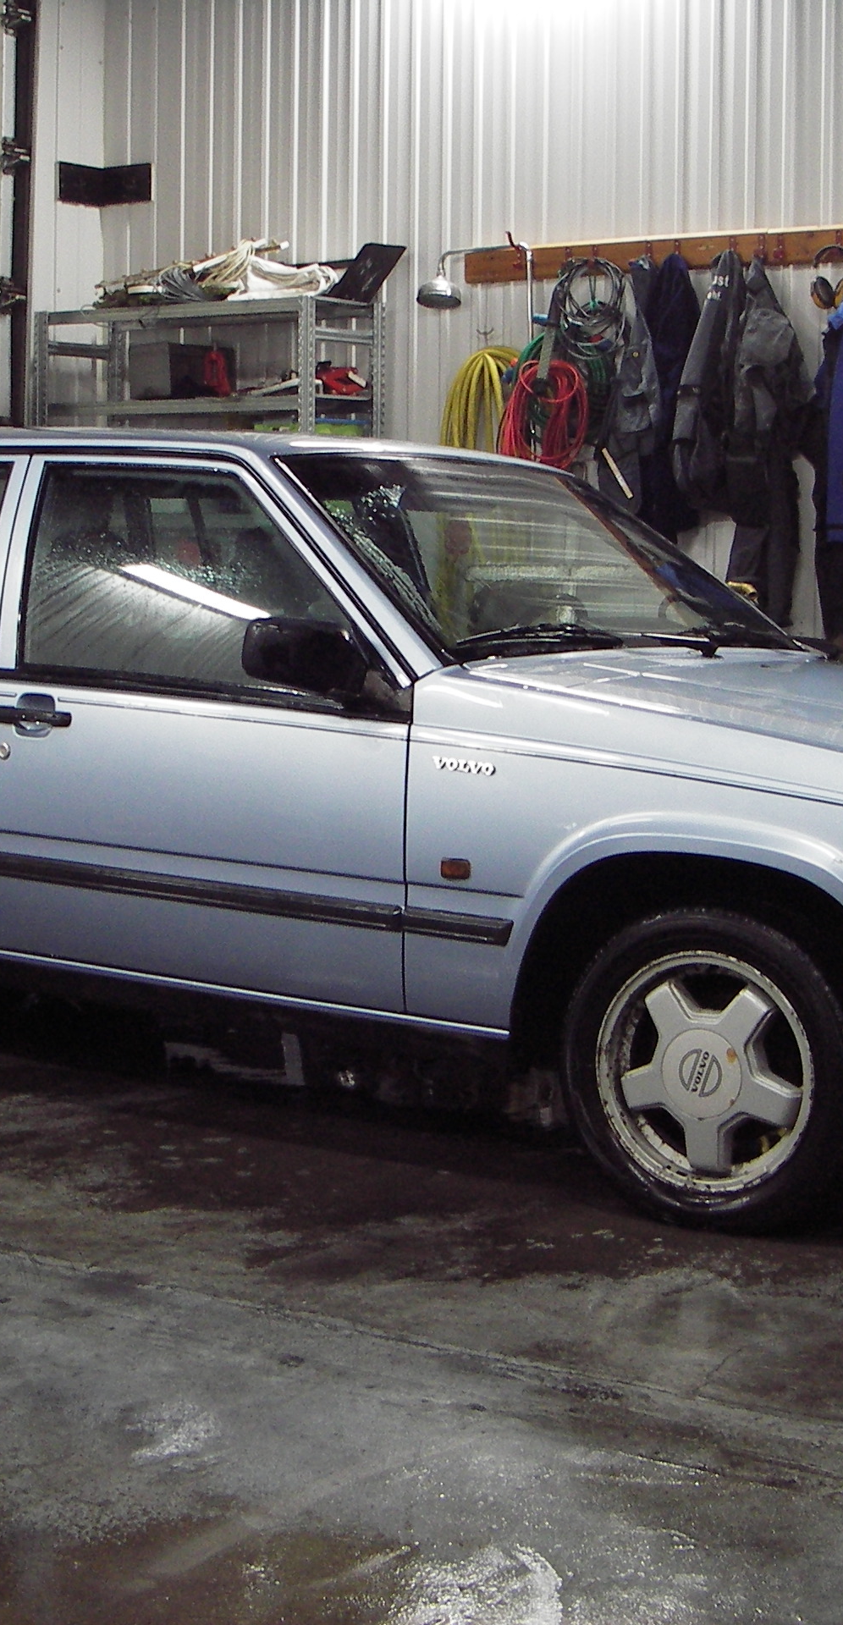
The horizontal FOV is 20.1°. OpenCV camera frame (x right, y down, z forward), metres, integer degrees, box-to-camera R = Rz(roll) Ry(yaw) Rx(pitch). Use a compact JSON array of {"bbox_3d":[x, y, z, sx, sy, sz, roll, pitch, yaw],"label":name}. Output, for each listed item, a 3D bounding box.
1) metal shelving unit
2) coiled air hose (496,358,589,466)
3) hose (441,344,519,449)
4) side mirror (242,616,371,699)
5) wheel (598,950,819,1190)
[{"bbox_3d":[-0.833,-0.856,8.954,1.350,2.070,0.420,5,8,34],"label":"metal shelving unit"},{"bbox_3d":[0.404,-1.315,7.830,0.360,0.380,0.150,5,8,33],"label":"coiled air hose"},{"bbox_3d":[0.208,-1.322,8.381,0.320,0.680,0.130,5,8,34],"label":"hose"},{"bbox_3d":[-0.204,-0.279,4.260,0.115,0.135,0.210,5,8,33],"label":"side mirror"},{"bbox_3d":[0.509,0.425,4.009,0.410,0.410,0.160,5,9,34],"label":"wheel"}]

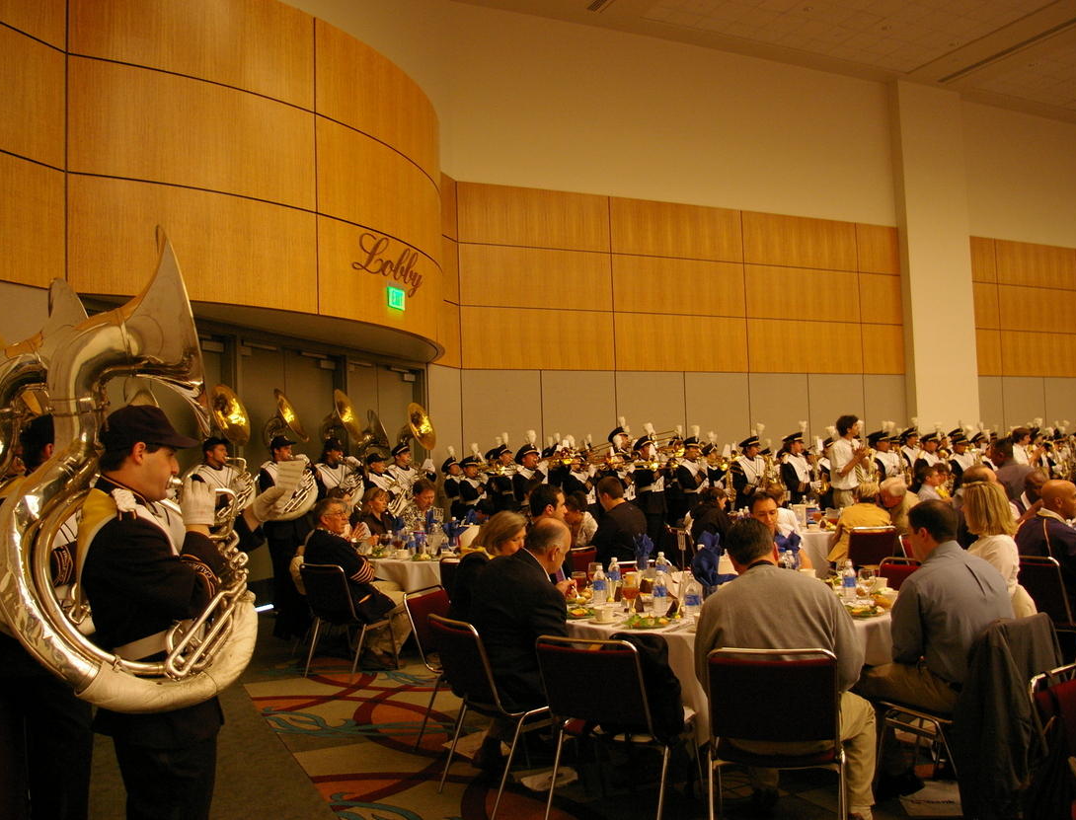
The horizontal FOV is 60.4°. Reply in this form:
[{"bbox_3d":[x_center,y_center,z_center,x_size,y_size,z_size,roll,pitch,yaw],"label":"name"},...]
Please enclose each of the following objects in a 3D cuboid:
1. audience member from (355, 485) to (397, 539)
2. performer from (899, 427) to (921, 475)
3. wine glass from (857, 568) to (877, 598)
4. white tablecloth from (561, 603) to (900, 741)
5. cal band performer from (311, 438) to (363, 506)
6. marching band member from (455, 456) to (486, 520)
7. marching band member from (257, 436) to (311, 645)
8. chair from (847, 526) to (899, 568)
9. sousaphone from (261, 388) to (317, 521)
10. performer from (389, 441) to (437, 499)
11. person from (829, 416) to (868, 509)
[{"bbox_3d":[-1.435,1.446,8.870,0.720,1.300,0.500,-4,-4,38],"label":"audience member"},{"bbox_3d":[5.282,1.203,13.144,0.460,1.860,0.500,-3,-4,28],"label":"performer"},{"bbox_3d":[1.761,0.919,4.960,0.083,0.165,0.083,-2,-3,0],"label":"wine glass"},{"bbox_3d":[0.981,1.303,5.033,1.850,0.520,1.850,-2,-3,0],"label":"white tablecloth"},{"bbox_3d":[-1.987,1.212,9.100,0.500,1.840,0.530,-4,-4,38],"label":"cal band performer"},{"bbox_3d":[-0.859,1.416,11.941,0.460,1.680,0.480,-3,-4,28],"label":"marching band member"},{"bbox_3d":[-2.273,1.163,8.300,0.500,1.850,0.580,-3,-4,22],"label":"marching band member"},{"bbox_3d":[3.043,1.509,8.650,0.470,0.830,0.540,-2,-3,-3],"label":"chair"},{"bbox_3d":[-2.328,0.420,8.600,0.560,1.240,0.620,-2,-3,10],"label":"sousaphone"},{"bbox_3d":[-1.442,1.275,10.348,0.500,1.820,0.520,-4,-4,35],"label":"performer"},{"bbox_3d":[3.190,1.035,9.500,0.500,1.900,0.520,-3,-4,25],"label":"person"}]

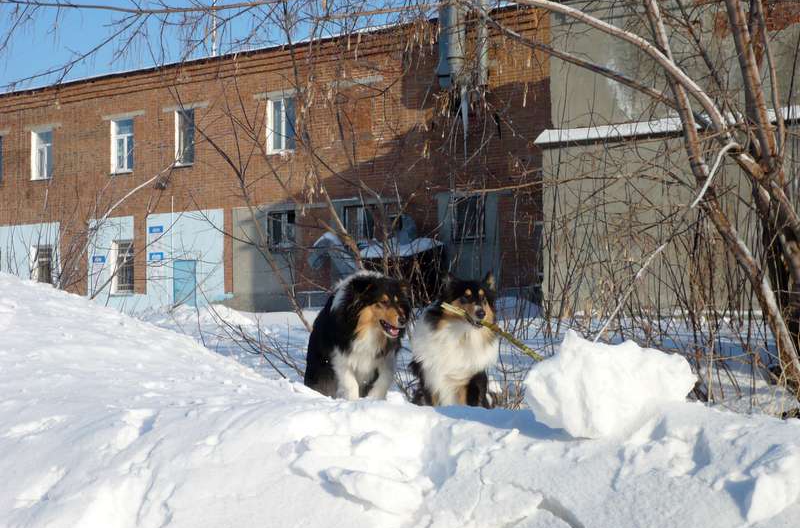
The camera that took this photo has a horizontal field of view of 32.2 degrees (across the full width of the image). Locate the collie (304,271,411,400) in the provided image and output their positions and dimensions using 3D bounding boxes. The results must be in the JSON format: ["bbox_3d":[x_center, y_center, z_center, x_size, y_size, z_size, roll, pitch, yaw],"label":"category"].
[{"bbox_3d":[-0.229,0.387,7.300,0.410,0.700,0.700,1,-3,-33],"label":"collie"}]

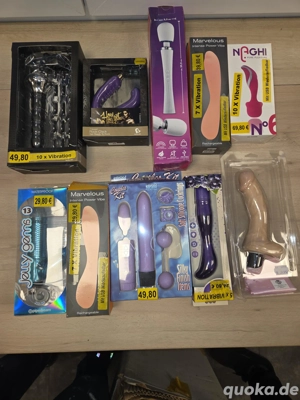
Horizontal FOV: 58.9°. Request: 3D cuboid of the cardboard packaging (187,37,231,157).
[{"bbox_3d":[0.133,-0.238,0.621,0.084,0.067,0.255,0,83,-1],"label":"cardboard packaging"}]

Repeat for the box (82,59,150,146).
[{"bbox_3d":[-0.078,-0.228,0.625,0.145,0.050,0.191,-1,83,-1],"label":"box"}]

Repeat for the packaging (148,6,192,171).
[{"bbox_3d":[0.042,-0.255,0.619,0.078,0.072,0.363,-2,83,-1],"label":"packaging"}]

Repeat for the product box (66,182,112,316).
[{"bbox_3d":[-0.128,0.107,0.576,0.084,0.067,0.255,-2,83,-1],"label":"product box"}]

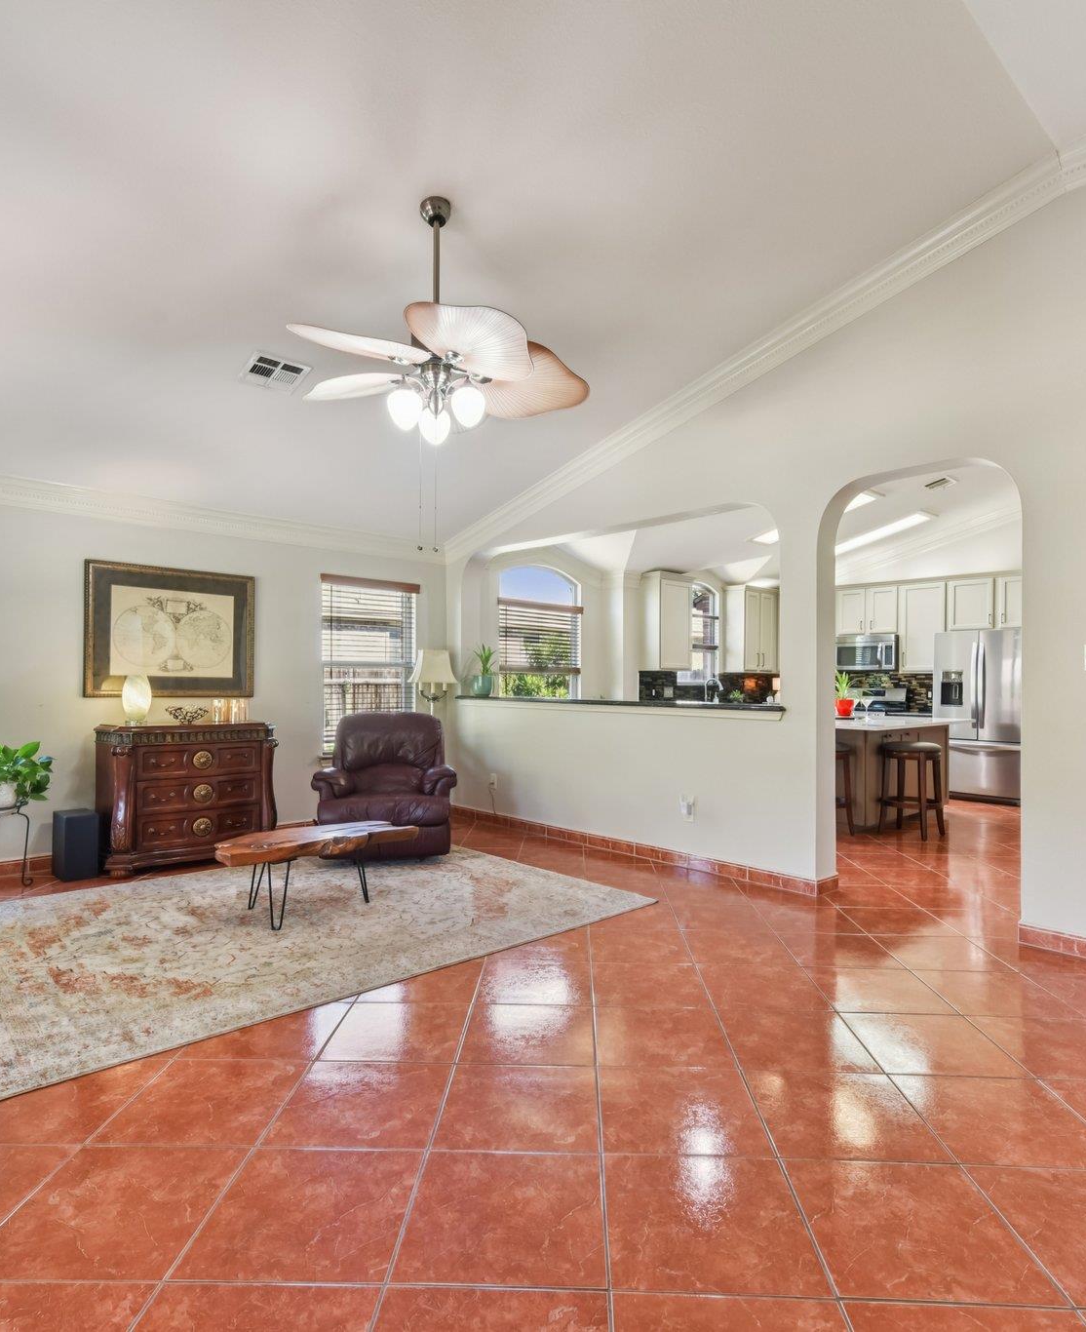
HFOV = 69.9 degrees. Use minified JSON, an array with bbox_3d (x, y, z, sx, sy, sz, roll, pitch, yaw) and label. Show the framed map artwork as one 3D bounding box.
[{"bbox_3d":[-2.617,-0.230,5.501,1.149,0.902,0.044,1,-1,-43],"label":"framed map artwork"}]

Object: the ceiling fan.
[{"bbox_3d":[-0.451,-1.432,3.247,1.310,1.048,1.310,1,-1,-43],"label":"ceiling fan"}]

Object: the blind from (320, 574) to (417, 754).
[{"bbox_3d":[-1.437,-0.006,6.549,0.955,1.450,0.070,1,-1,-44],"label":"blind"}]

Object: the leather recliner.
[{"bbox_3d":[-1.157,0.827,5.781,0.970,1.010,0.930,1,-1,-9],"label":"leather recliner"}]

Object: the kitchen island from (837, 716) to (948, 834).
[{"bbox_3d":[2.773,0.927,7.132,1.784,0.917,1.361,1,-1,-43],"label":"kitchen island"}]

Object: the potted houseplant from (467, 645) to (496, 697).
[{"bbox_3d":[-0.536,0.044,6.842,0.260,0.458,0.260,0,-1,0],"label":"potted houseplant"}]

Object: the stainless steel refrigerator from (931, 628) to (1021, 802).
[{"bbox_3d":[4.813,0.526,8.365,0.867,1.784,0.917,1,-1,-43],"label":"stainless steel refrigerator"}]

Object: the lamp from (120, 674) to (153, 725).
[{"bbox_3d":[-2.625,0.219,5.026,0.204,0.338,0.204,1,-1,-44],"label":"lamp"}]

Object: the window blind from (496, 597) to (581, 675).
[{"bbox_3d":[-0.008,-0.294,8.372,1.262,0.762,0.070,1,-1,-44],"label":"window blind"}]

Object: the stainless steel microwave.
[{"bbox_3d":[3.922,-0.128,9.252,0.400,0.416,0.760,1,-1,-44],"label":"stainless steel microwave"}]

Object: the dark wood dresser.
[{"bbox_3d":[-2.422,0.865,5.316,1.043,0.925,0.524,1,-1,-43],"label":"dark wood dresser"}]

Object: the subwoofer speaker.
[{"bbox_3d":[-2.915,1.105,4.850,0.185,0.400,0.280,1,-1,-42],"label":"subwoofer speaker"}]

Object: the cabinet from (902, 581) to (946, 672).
[{"bbox_3d":[4.386,-0.444,8.839,0.340,1.062,0.517,1,-1,-44],"label":"cabinet"}]

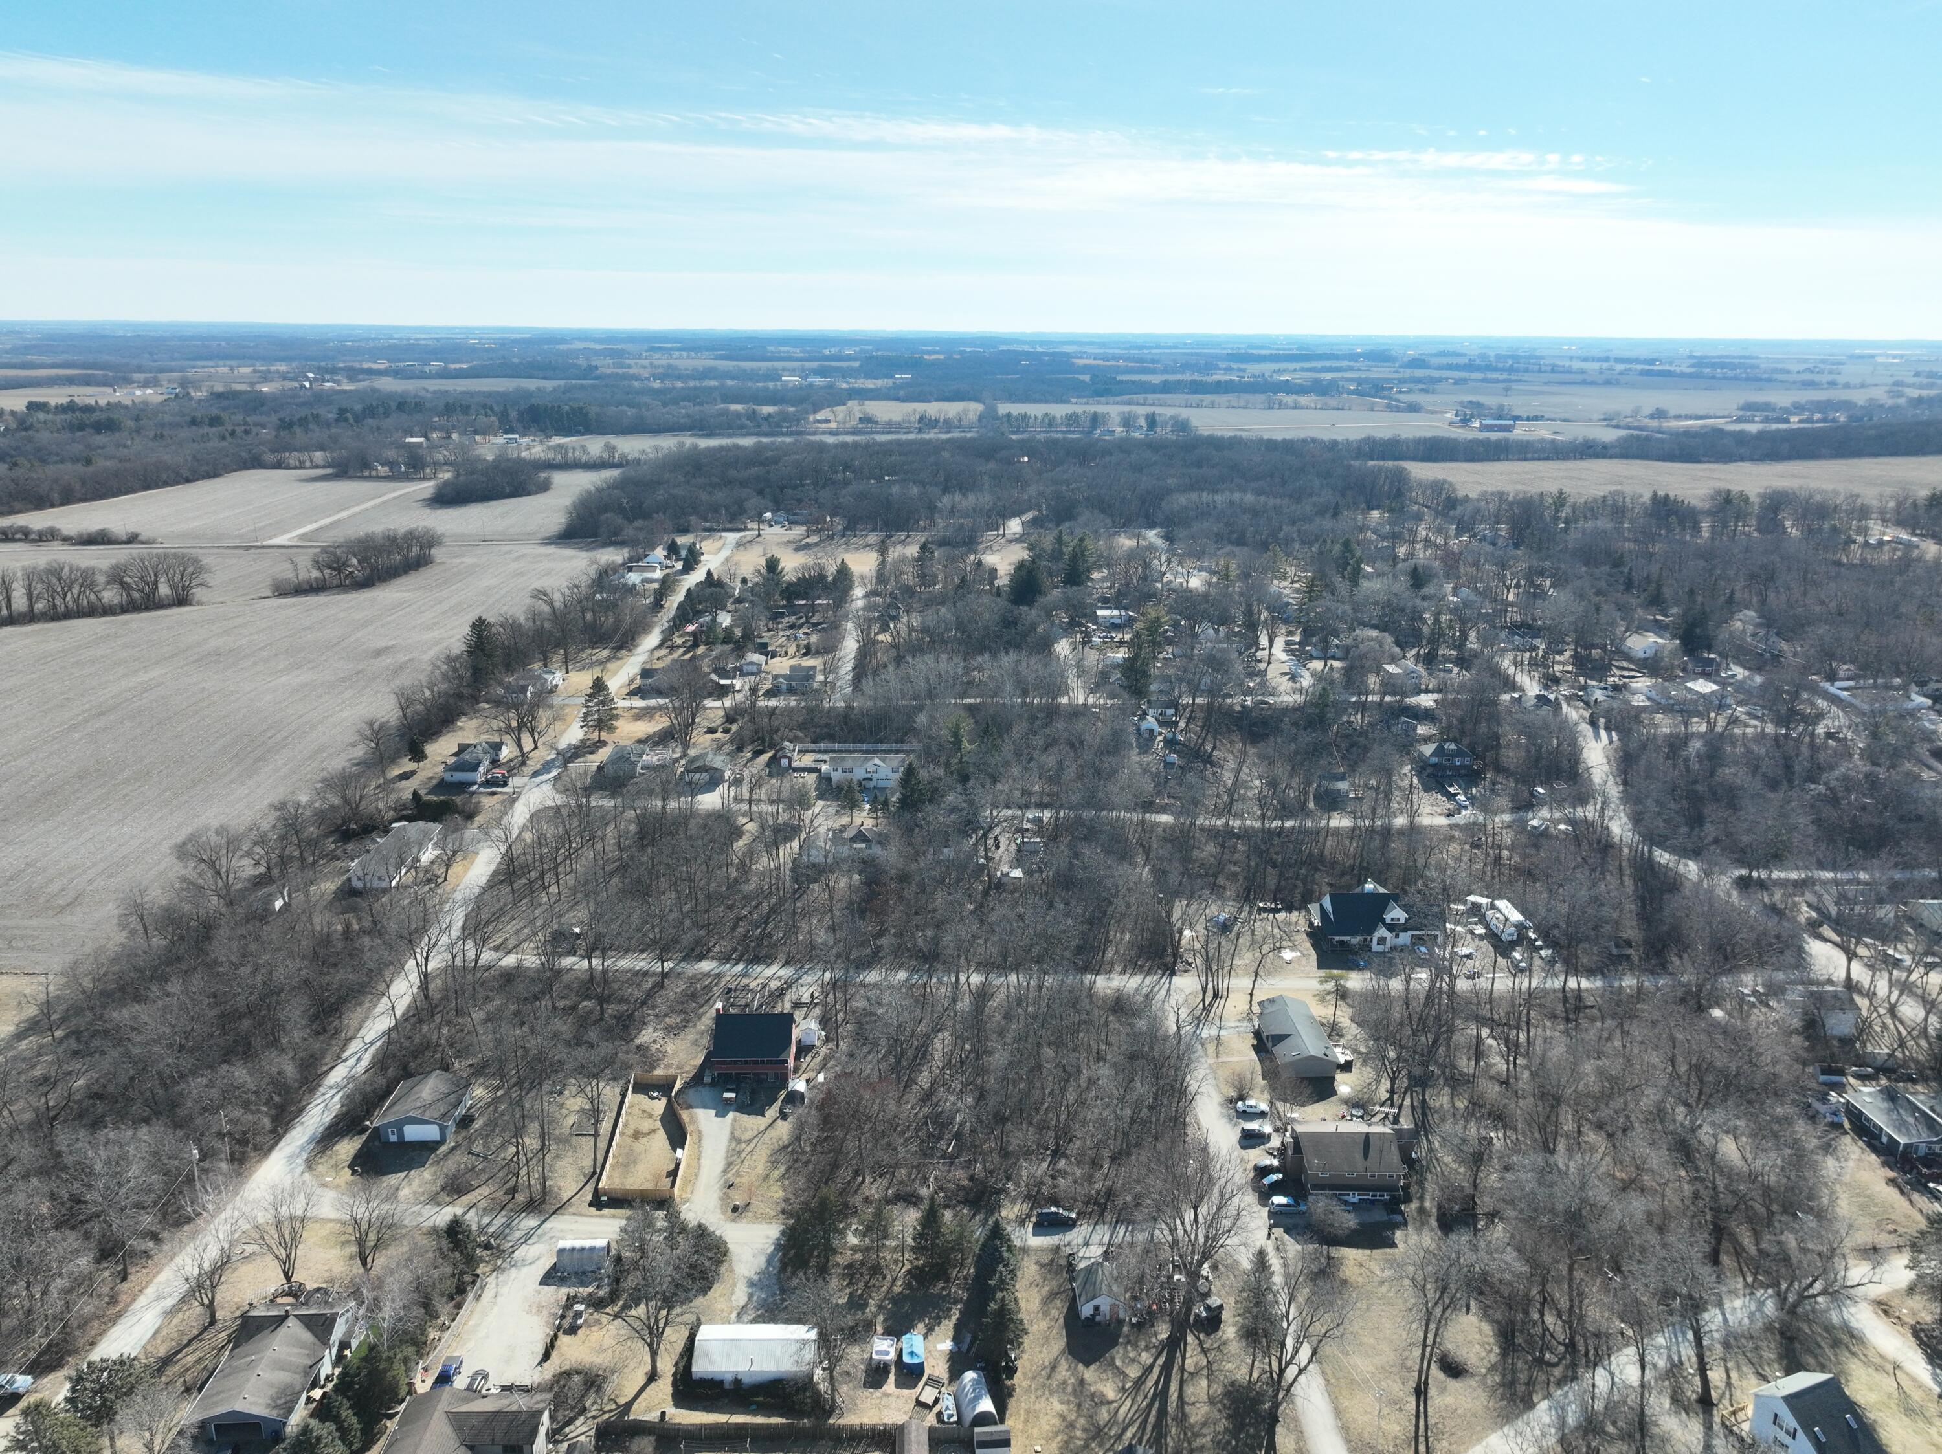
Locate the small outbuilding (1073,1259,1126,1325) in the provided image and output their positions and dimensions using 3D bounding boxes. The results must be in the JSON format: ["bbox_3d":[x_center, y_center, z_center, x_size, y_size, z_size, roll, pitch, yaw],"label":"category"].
[{"bbox_3d":[15.159,65.960,156.998,5.400,3.800,5.800,0,17,-2],"label":"small outbuilding"}]

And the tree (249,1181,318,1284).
[{"bbox_3d":[-80.334,59.774,157.926,8.200,13.200,8.000,1,17,0],"label":"tree"}]

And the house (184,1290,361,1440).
[{"bbox_3d":[-74.620,68.262,144.608,10.500,4.700,17.200,0,17,-3],"label":"house"}]

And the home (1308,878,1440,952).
[{"bbox_3d":[77.957,36.172,260.246,23.205,8.677,14.428,0,17,-1],"label":"home"}]

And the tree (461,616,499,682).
[{"bbox_3d":[-156.570,-24.278,429.248,11.616,23.236,11.616,1,17,0],"label":"tree"}]

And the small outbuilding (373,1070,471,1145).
[{"bbox_3d":[-77.642,54.129,191.744,10.000,4.650,11.100,0,17,-3],"label":"small outbuilding"}]

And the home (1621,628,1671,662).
[{"bbox_3d":[238.310,-28.309,475.679,10.500,5.900,11.500,0,17,-2],"label":"home"}]

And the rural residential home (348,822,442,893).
[{"bbox_3d":[-124.561,27.237,290.577,9.888,4.742,28.754,0,17,-1],"label":"rural residential home"}]

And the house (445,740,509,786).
[{"bbox_3d":[-130.138,8.637,351.585,14.125,5.246,22.196,0,17,-1],"label":"house"}]

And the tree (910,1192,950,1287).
[{"bbox_3d":[-4.615,60.728,160.876,4.900,11.200,4.900,1,17,0],"label":"tree"}]

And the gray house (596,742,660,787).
[{"bbox_3d":[-86.690,8.140,342.516,10.500,6.000,11.500,0,17,-2],"label":"gray house"}]

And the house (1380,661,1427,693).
[{"bbox_3d":[143.028,-16.806,441.147,9.888,7.466,14.125,0,17,-1],"label":"house"}]

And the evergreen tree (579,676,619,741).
[{"bbox_3d":[-103.544,-5.263,375.595,11.011,18.566,11.011,1,17,0],"label":"evergreen tree"}]

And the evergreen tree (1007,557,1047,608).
[{"bbox_3d":[22.341,-56.700,537.416,14.000,20.500,13.000,1,17,0],"label":"evergreen tree"}]

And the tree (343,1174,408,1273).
[{"bbox_3d":[-70.625,59.637,159.940,7.600,12.500,7.400,1,17,0],"label":"tree"}]

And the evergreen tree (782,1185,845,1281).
[{"bbox_3d":[-19.603,61.773,166.374,7.504,11.780,7.504,1,17,0],"label":"evergreen tree"}]

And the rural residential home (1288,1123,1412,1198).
[{"bbox_3d":[51.511,58.963,185.838,13.116,7.264,11.502,0,17,-1],"label":"rural residential home"}]

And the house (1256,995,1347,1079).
[{"bbox_3d":[51.389,48.990,214.018,9.200,4.300,19.300,0,17,-2],"label":"house"}]

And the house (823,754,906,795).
[{"bbox_3d":[-26.312,10.563,334.805,19.800,7.000,9.000,0,17,-2],"label":"house"}]

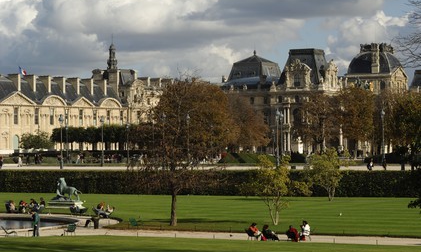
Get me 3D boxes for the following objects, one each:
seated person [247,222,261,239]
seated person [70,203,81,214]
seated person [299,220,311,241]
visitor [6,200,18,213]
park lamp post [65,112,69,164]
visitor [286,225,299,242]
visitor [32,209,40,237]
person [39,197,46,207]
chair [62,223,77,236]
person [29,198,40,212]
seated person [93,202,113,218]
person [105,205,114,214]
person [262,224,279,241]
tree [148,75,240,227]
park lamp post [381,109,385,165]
[{"bbox_3d":[2.865,6.812,79.000,0.900,1.140,0.570,-1,0,18],"label":"seated person"},{"bbox_3d":[-11.756,7.335,107.000,0.900,1.000,0.550,-1,0,30],"label":"seated person"},{"bbox_3d":[6.044,6.714,78.300,0.750,1.270,0.550,-1,0,-9],"label":"seated person"},{"bbox_3d":[-17.710,7.207,109.300,0.850,1.130,0.550,-1,0,21],"label":"visitor"},{"bbox_3d":[-22.823,1.987,195.000,0.600,8.200,0.600,-1,0,0],"label":"park lamp post"},{"bbox_3d":[4.912,6.440,73.500,0.800,1.070,0.600,-1,0,-6],"label":"visitor"},{"bbox_3d":[-10.991,6.171,77.500,0.450,1.690,0.520,-1,0,-12],"label":"visitor"},{"bbox_3d":[-14.919,7.013,108.500,0.850,1.280,0.550,-1,0,-21],"label":"person"},{"bbox_3d":[-8.862,6.569,77.500,0.650,0.800,0.600,-1,0,30],"label":"chair"},{"bbox_3d":[-14.058,6.390,98.000,0.900,1.150,0.620,-1,0,25],"label":"person"},{"bbox_3d":[-8.252,6.474,94.000,1.350,1.150,0.600,-1,0,0],"label":"seated person"},{"bbox_3d":[-8.543,7.197,104.500,0.900,1.050,0.550,-1,0,-18],"label":"person"},{"bbox_3d":[3.612,6.410,73.500,1.020,1.020,0.580,-1,0,-3],"label":"person"},{"bbox_3d":[-1.677,1.981,93.500,7.400,11.300,7.200,-1,0,0],"label":"tree"},{"bbox_3d":[26.056,1.583,185.000,0.600,8.300,0.600,-1,0,0],"label":"park lamp post"}]

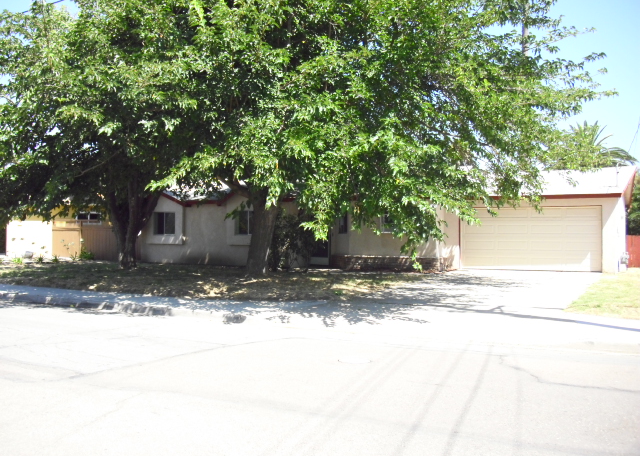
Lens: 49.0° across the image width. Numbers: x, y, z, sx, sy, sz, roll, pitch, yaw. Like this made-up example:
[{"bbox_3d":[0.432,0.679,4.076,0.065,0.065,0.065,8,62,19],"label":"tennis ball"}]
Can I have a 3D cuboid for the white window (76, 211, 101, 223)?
[{"bbox_3d":[-11.522,-0.483,35.000,0.100,0.660,1.550,0,0,34],"label":"white window"}]

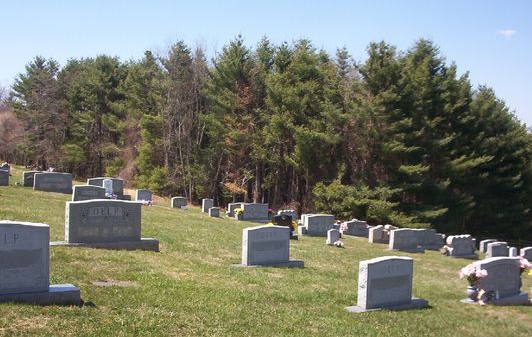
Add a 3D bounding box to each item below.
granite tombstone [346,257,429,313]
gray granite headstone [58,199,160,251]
[{"bbox_3d":[1.607,1.533,8.020,1.250,0.703,0.310,0,4,-29],"label":"granite tombstone"},{"bbox_3d":[-2.416,0.870,8.973,1.620,0.764,0.320,0,3,-29],"label":"gray granite headstone"}]

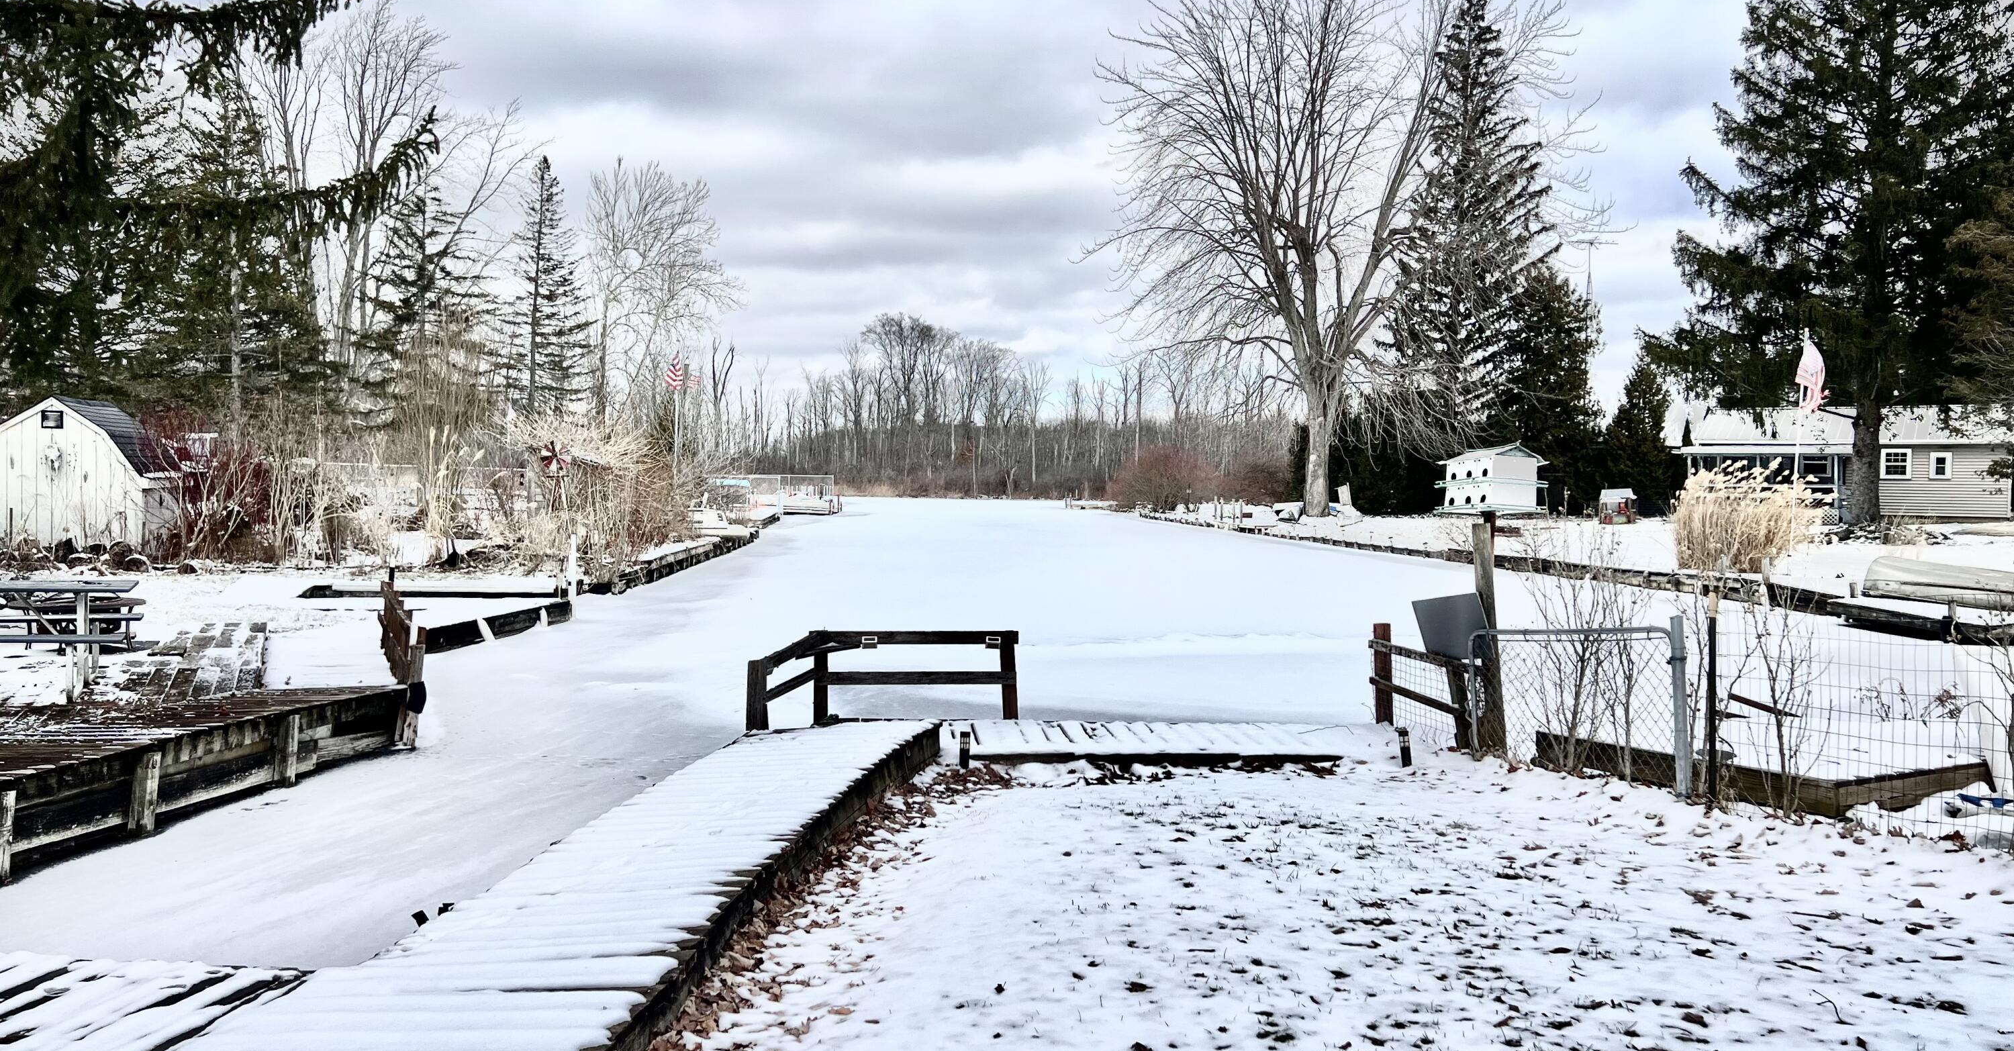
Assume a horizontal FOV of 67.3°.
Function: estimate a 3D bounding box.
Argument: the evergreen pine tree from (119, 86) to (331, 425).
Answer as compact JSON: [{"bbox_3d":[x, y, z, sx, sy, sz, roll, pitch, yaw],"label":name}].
[{"bbox_3d":[-24.739,-7.464,48.000,6.491,13.580,6.166,-1,2,-27],"label":"evergreen pine tree"}]

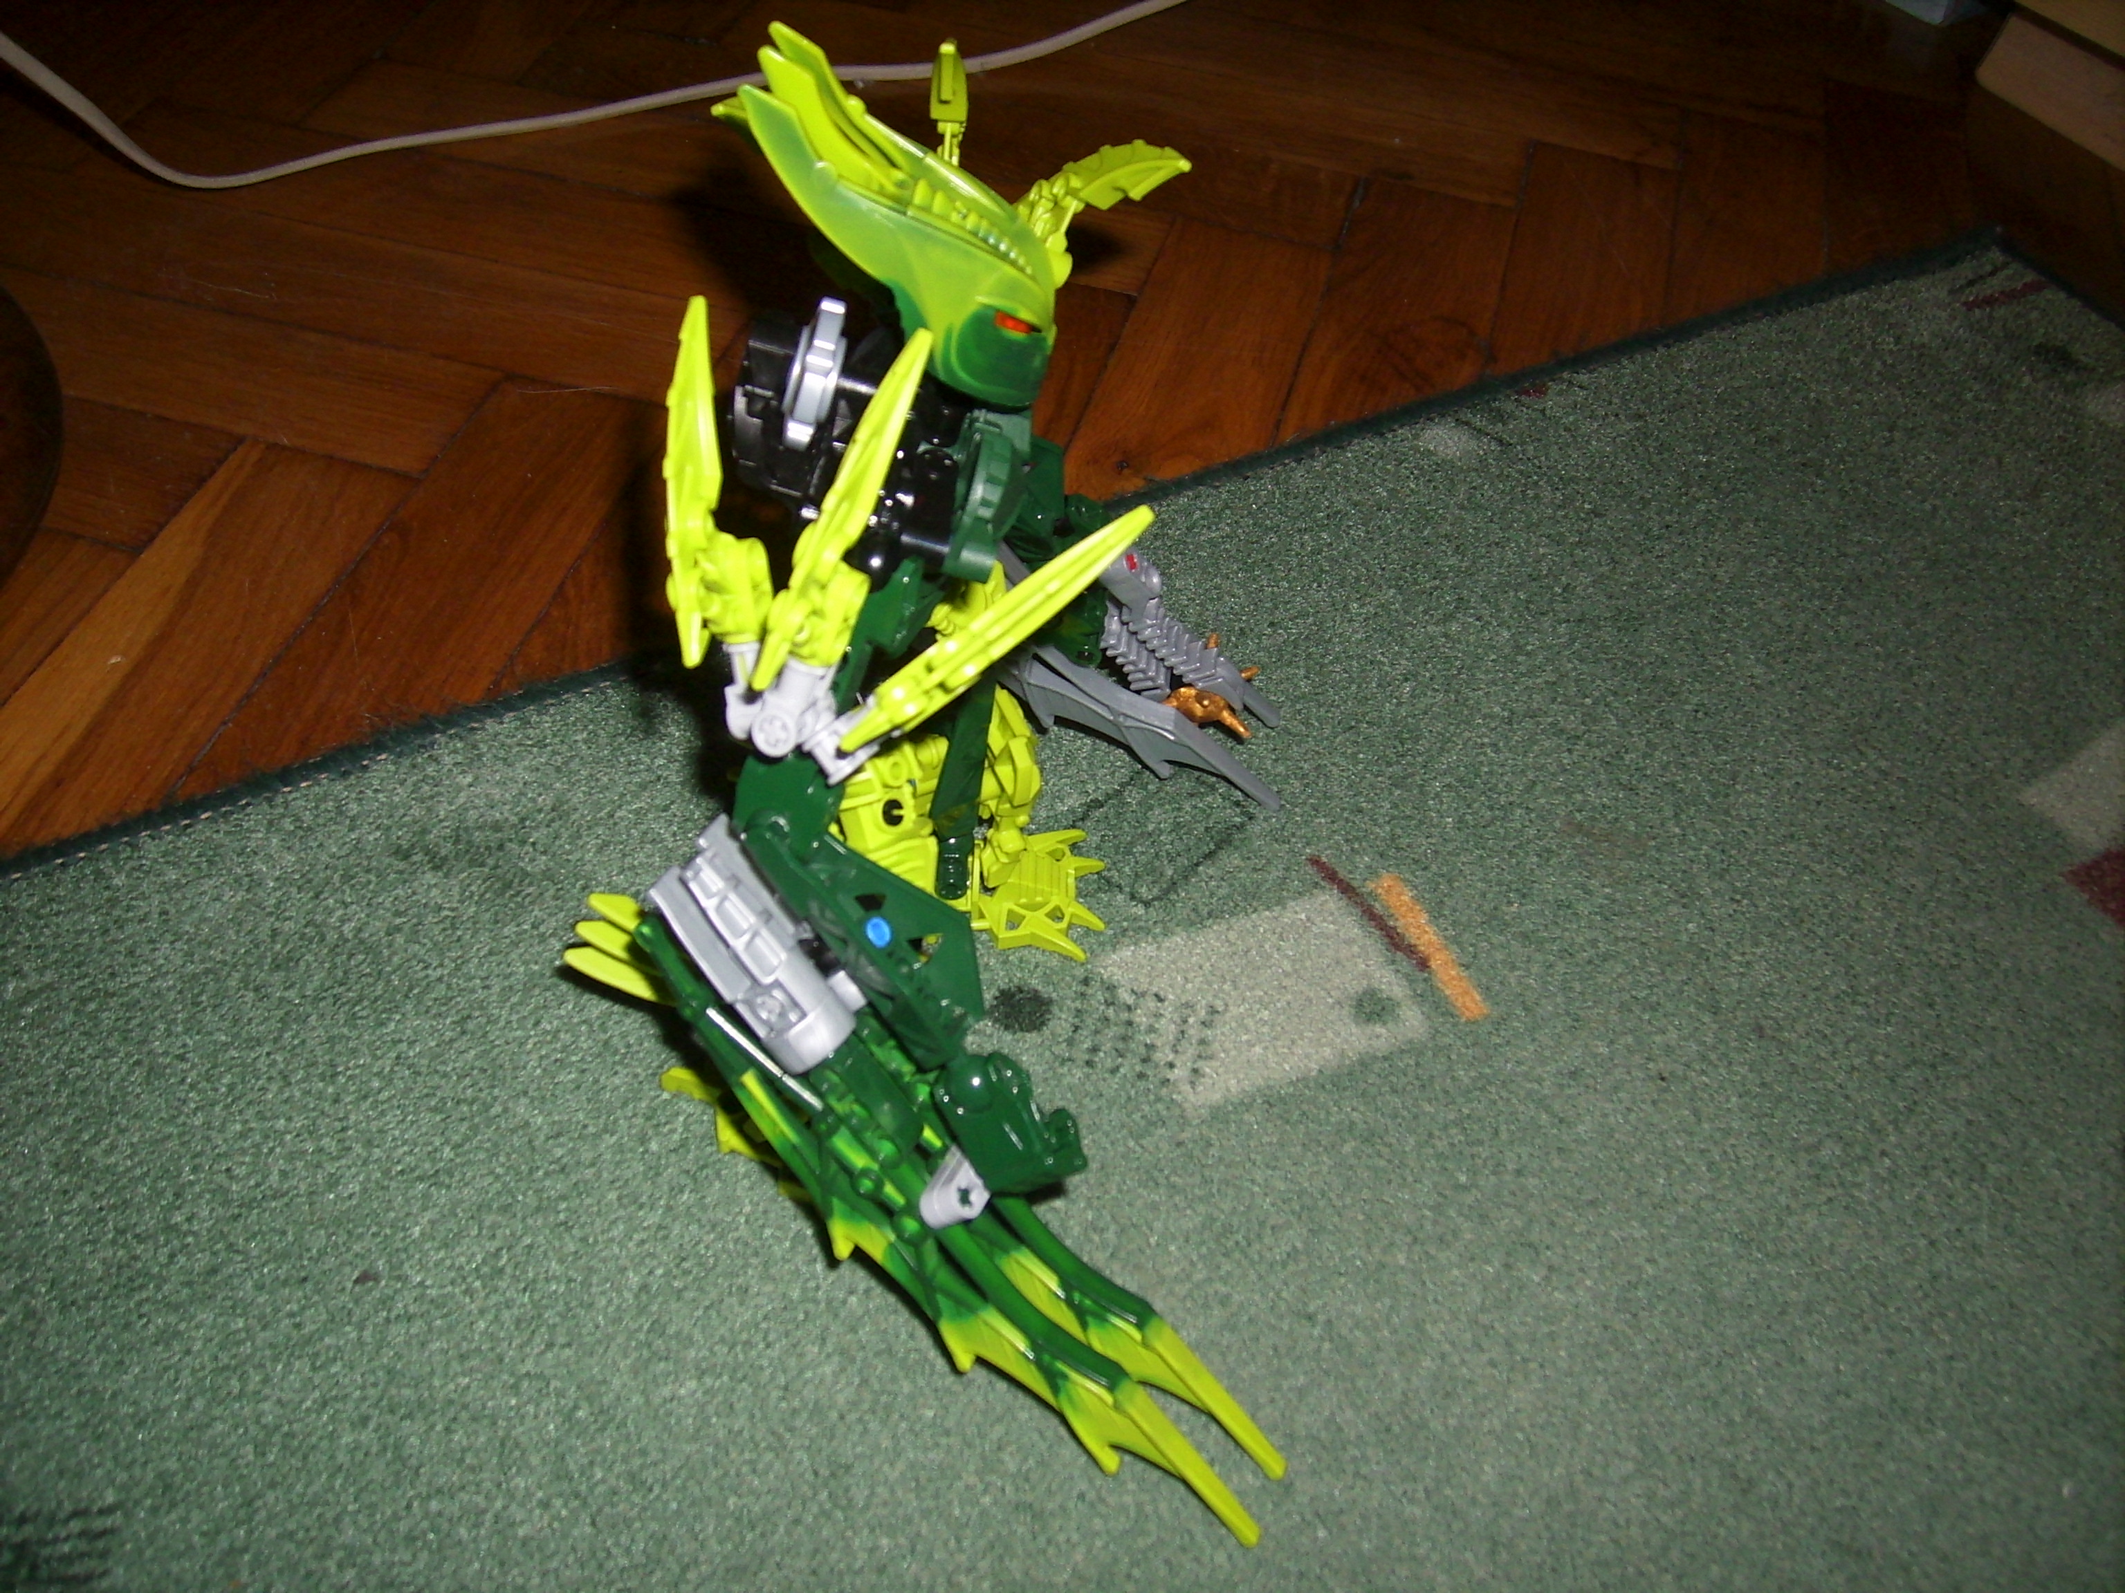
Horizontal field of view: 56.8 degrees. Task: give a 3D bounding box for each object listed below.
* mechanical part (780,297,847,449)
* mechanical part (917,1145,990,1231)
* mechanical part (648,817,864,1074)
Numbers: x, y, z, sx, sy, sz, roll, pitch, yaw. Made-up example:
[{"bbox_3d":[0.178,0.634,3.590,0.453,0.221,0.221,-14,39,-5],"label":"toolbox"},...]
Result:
[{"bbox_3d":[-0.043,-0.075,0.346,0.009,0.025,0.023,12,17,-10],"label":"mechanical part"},{"bbox_3d":[-0.018,0.069,0.345,0.008,0.009,0.015,34,56,-15],"label":"mechanical part"},{"bbox_3d":[-0.054,0.026,0.345,0.015,0.015,0.042,-38,92,-30],"label":"mechanical part"}]

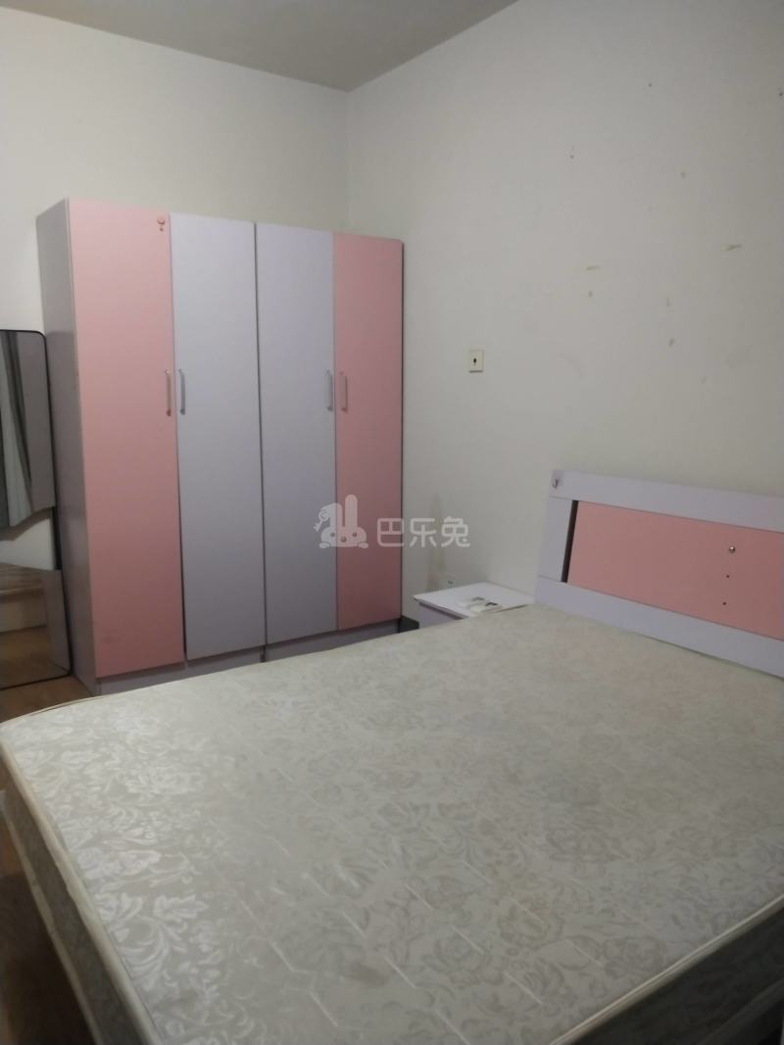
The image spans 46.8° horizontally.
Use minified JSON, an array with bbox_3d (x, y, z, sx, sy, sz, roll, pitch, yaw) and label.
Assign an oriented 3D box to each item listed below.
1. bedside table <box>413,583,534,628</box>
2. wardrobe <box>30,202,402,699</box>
[{"bbox_3d":[0.348,0.503,3.635,0.408,0.400,0.403,-6,11,-34],"label":"bedside table"},{"bbox_3d":[-0.673,-0.330,3.995,1.504,1.861,0.428,-6,10,-37],"label":"wardrobe"}]

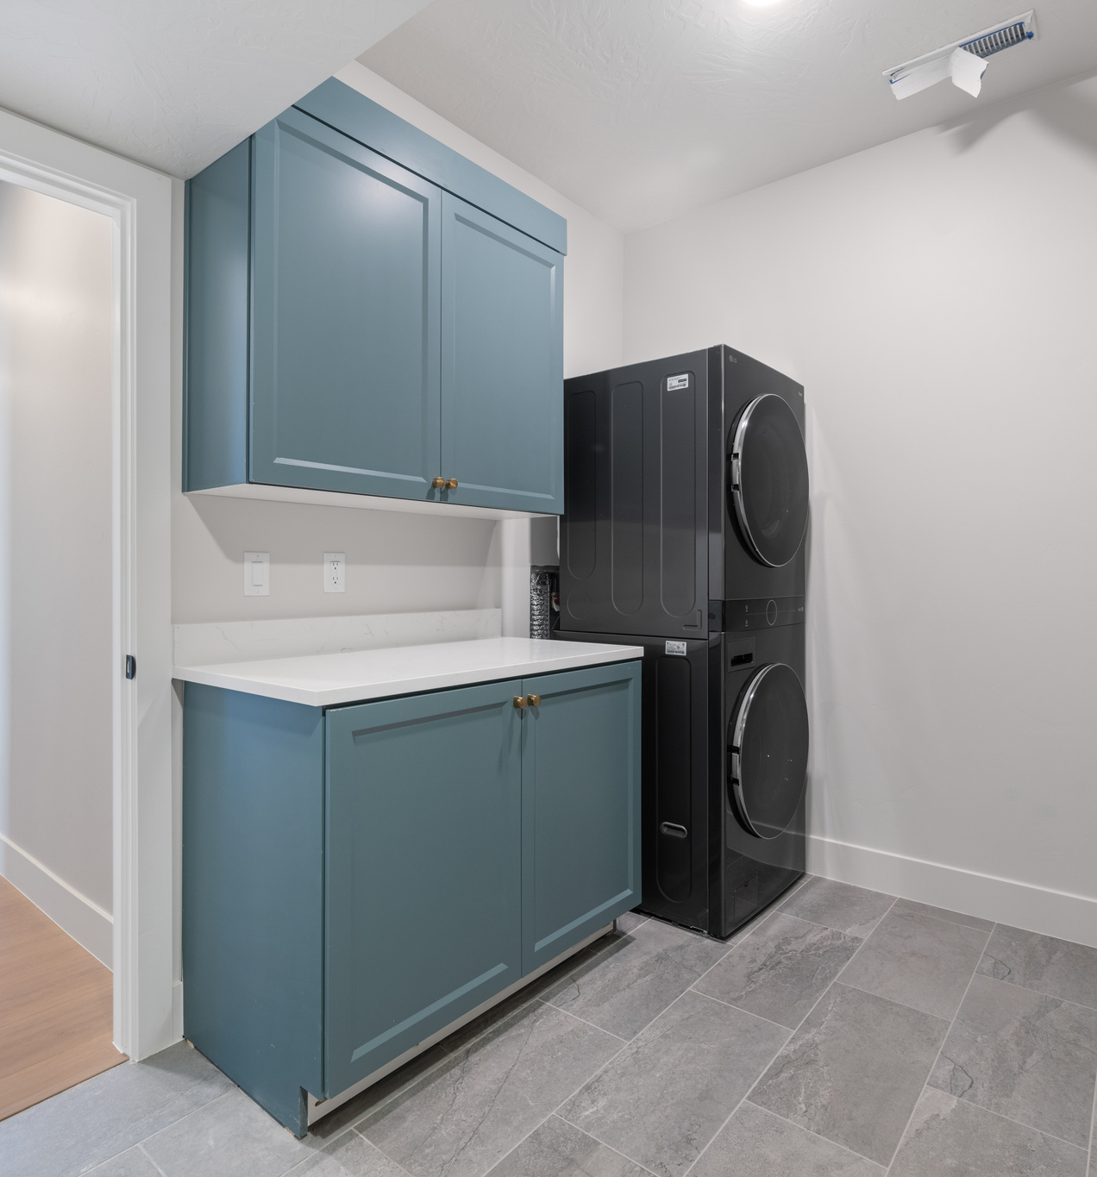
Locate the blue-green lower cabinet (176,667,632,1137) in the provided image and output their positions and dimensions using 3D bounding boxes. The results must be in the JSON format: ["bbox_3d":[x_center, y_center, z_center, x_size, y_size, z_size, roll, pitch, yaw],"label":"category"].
[{"bbox_3d":[-0.305,0.667,2.065,0.624,0.897,1.135,1,1,39],"label":"blue-green lower cabinet"}]

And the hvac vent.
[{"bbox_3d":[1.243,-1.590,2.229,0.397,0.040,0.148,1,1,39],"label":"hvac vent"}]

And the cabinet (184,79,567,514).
[{"bbox_3d":[-0.417,-0.729,2.126,0.332,0.980,1.109,1,1,39],"label":"cabinet"}]

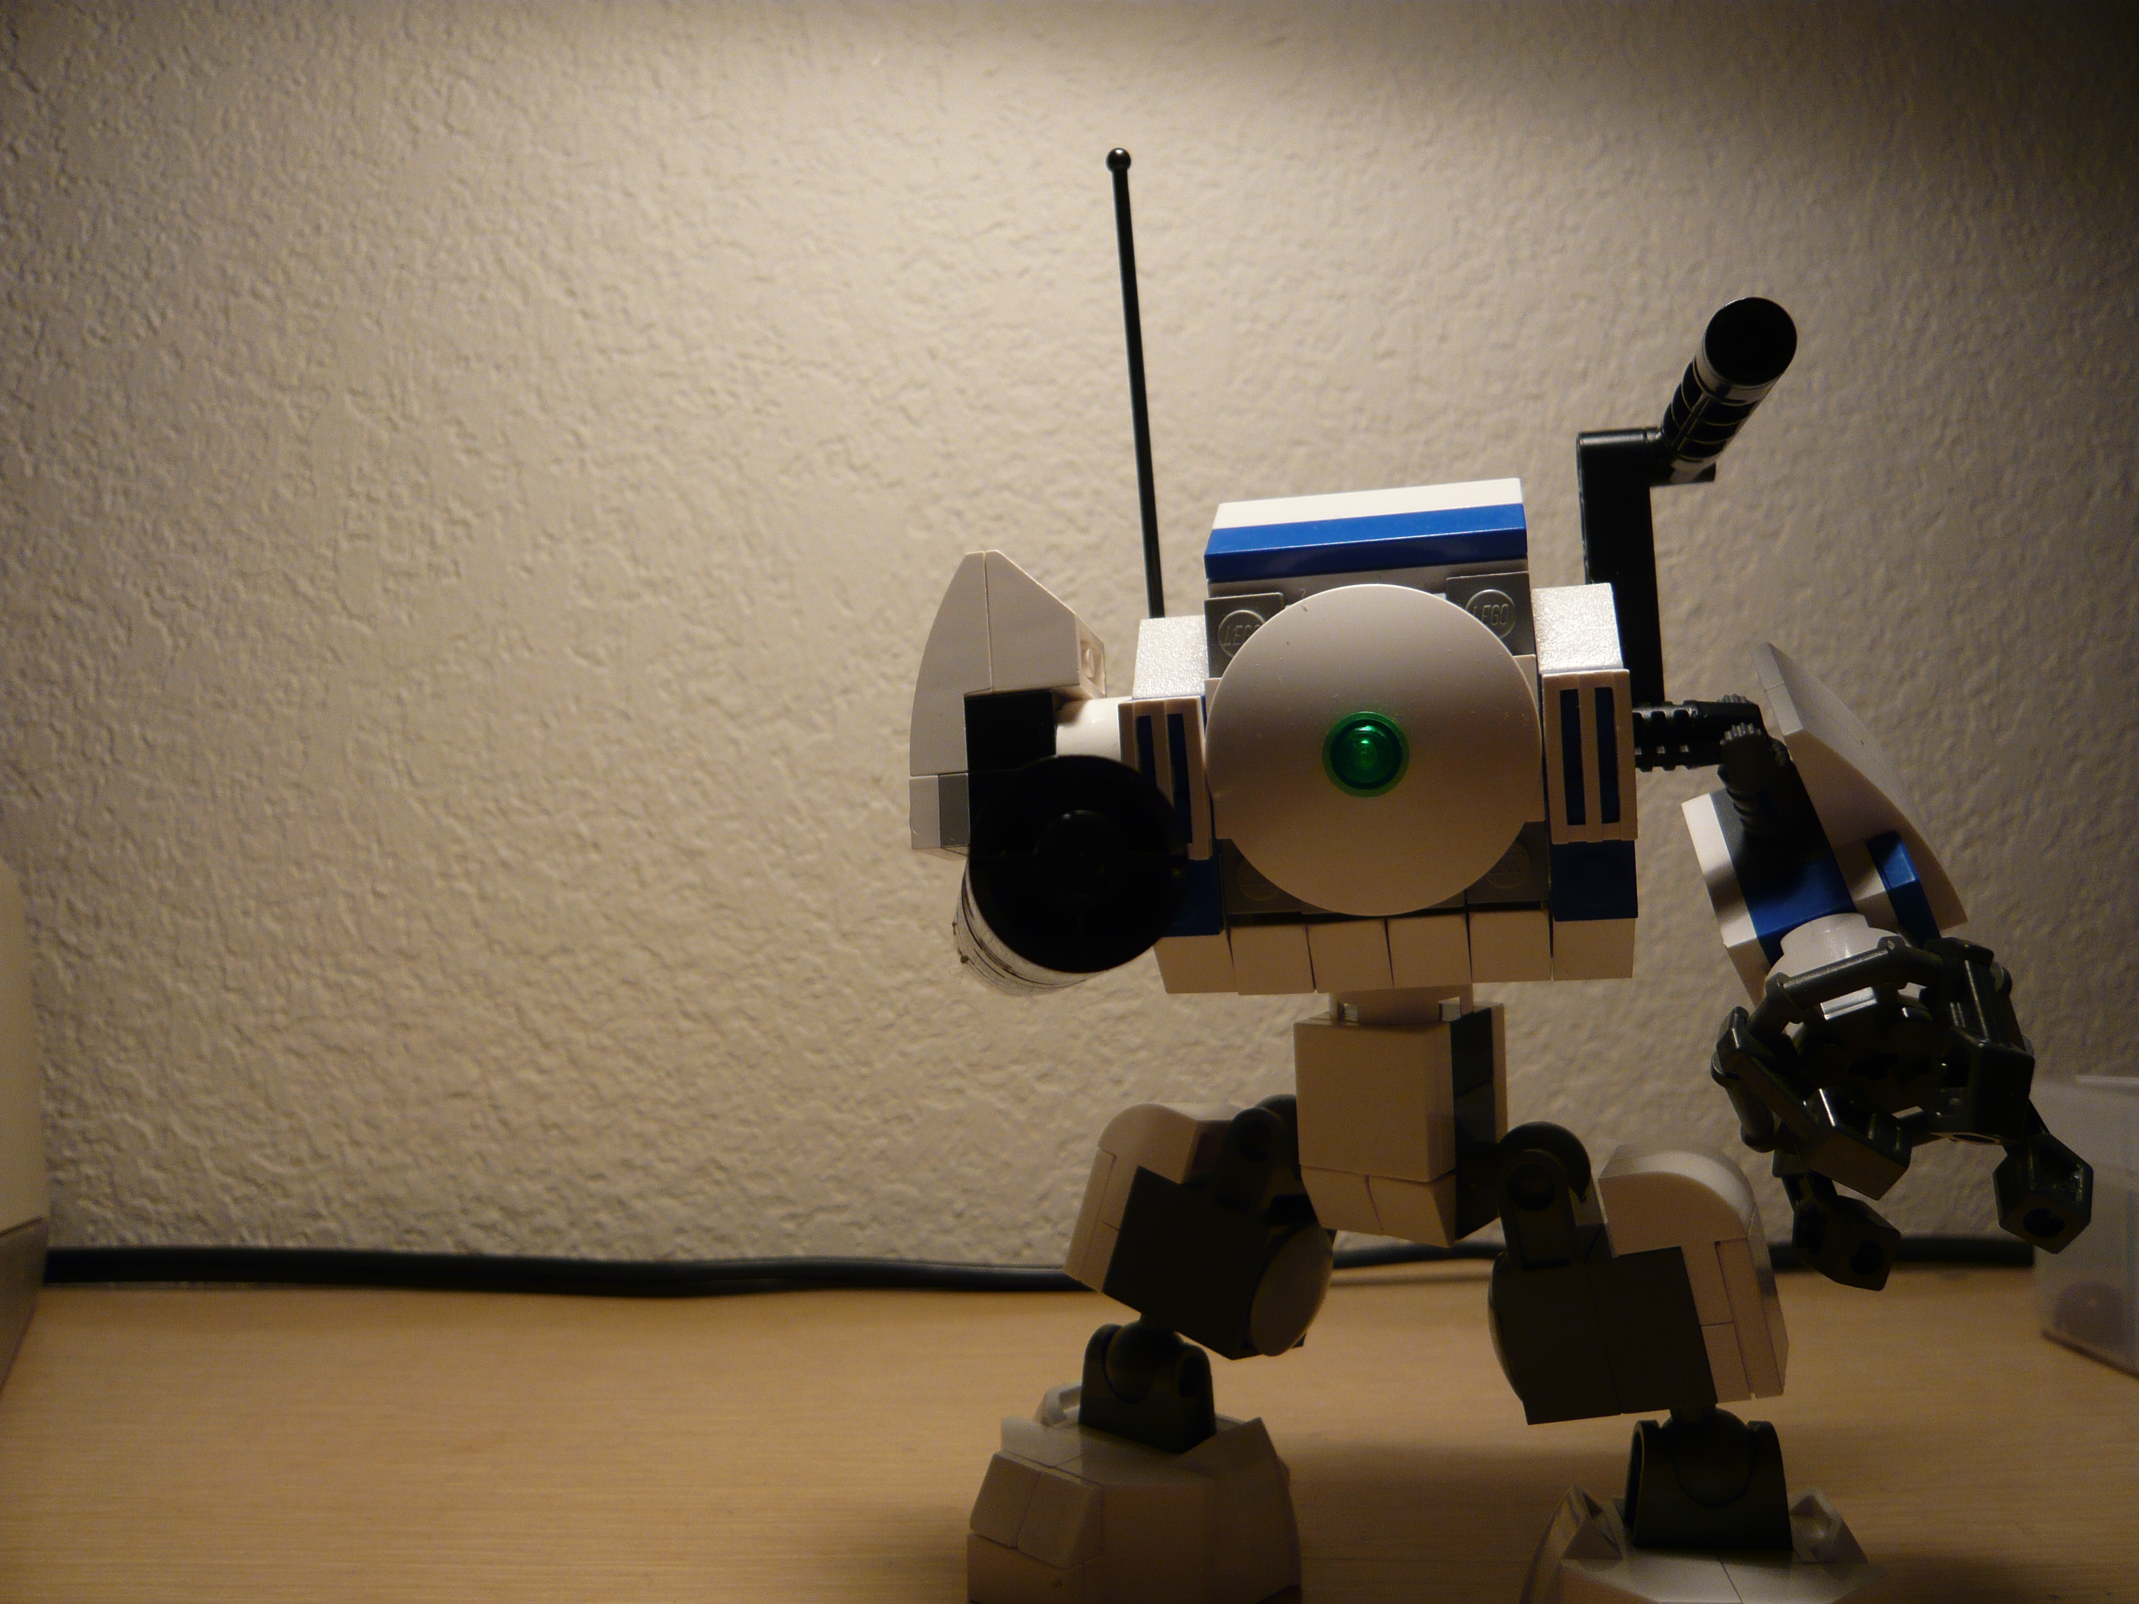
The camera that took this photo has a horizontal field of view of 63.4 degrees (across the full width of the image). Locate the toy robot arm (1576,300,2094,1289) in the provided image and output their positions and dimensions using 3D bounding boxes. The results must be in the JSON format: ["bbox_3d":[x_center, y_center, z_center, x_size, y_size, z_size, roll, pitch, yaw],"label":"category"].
[{"bbox_3d":[0.071,-0.001,0.170,0.040,0.088,0.058,0,1,13],"label":"toy robot arm"}]

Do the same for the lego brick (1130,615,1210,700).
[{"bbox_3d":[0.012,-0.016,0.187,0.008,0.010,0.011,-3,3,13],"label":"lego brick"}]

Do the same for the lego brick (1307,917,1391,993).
[{"bbox_3d":[0.029,0.016,0.179,0.008,0.008,0.006,-3,6,13],"label":"lego brick"}]

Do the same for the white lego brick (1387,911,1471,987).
[{"bbox_3d":[0.037,0.015,0.177,0.008,0.008,0.007,-3,3,13],"label":"white lego brick"}]

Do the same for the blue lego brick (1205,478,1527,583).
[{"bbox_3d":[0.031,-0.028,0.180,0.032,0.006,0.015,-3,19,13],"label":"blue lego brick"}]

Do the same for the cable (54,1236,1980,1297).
[{"bbox_3d":[-0.006,0.098,0.367,0.430,0.014,0.019,0,1,0],"label":"cable"}]

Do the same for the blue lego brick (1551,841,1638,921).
[{"bbox_3d":[0.052,0.008,0.172,0.008,0.008,0.006,-3,3,13],"label":"blue lego brick"}]

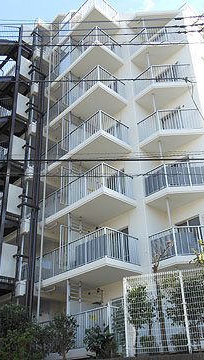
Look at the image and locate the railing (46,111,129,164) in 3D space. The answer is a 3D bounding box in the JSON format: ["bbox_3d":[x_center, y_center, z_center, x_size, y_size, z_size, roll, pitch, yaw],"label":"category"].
[{"bbox_3d":[-0.817,-1.487,17.139,1.890,1.080,4.500,21,-36,-36],"label":"railing"}]

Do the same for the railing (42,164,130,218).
[{"bbox_3d":[-0.830,0.999,15.974,1.834,1.092,4.648,22,-37,-37],"label":"railing"}]

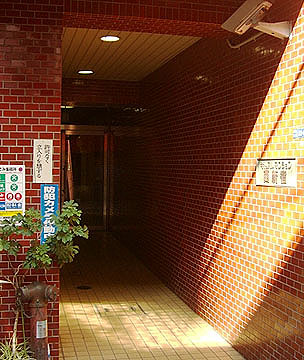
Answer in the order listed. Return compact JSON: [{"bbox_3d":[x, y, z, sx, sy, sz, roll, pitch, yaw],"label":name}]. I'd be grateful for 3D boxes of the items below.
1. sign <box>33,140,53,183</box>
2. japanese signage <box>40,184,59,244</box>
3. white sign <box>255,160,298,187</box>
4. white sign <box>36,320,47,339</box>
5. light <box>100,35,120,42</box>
[{"bbox_3d":[-0.751,-0.129,3.646,0.130,0.303,0.010,1,1,-13],"label":"sign"},{"bbox_3d":[-0.710,0.242,3.659,0.121,0.425,0.010,1,1,-13],"label":"japanese signage"},{"bbox_3d":[0.861,-0.048,3.639,0.020,0.195,0.605,1,1,-14],"label":"white sign"},{"bbox_3d":[-0.712,0.969,3.415,0.070,0.120,0.012,0,1,-22],"label":"white sign"},{"bbox_3d":[-0.426,-1.450,5.413,0.200,0.050,0.200,1,1,-13],"label":"light"}]

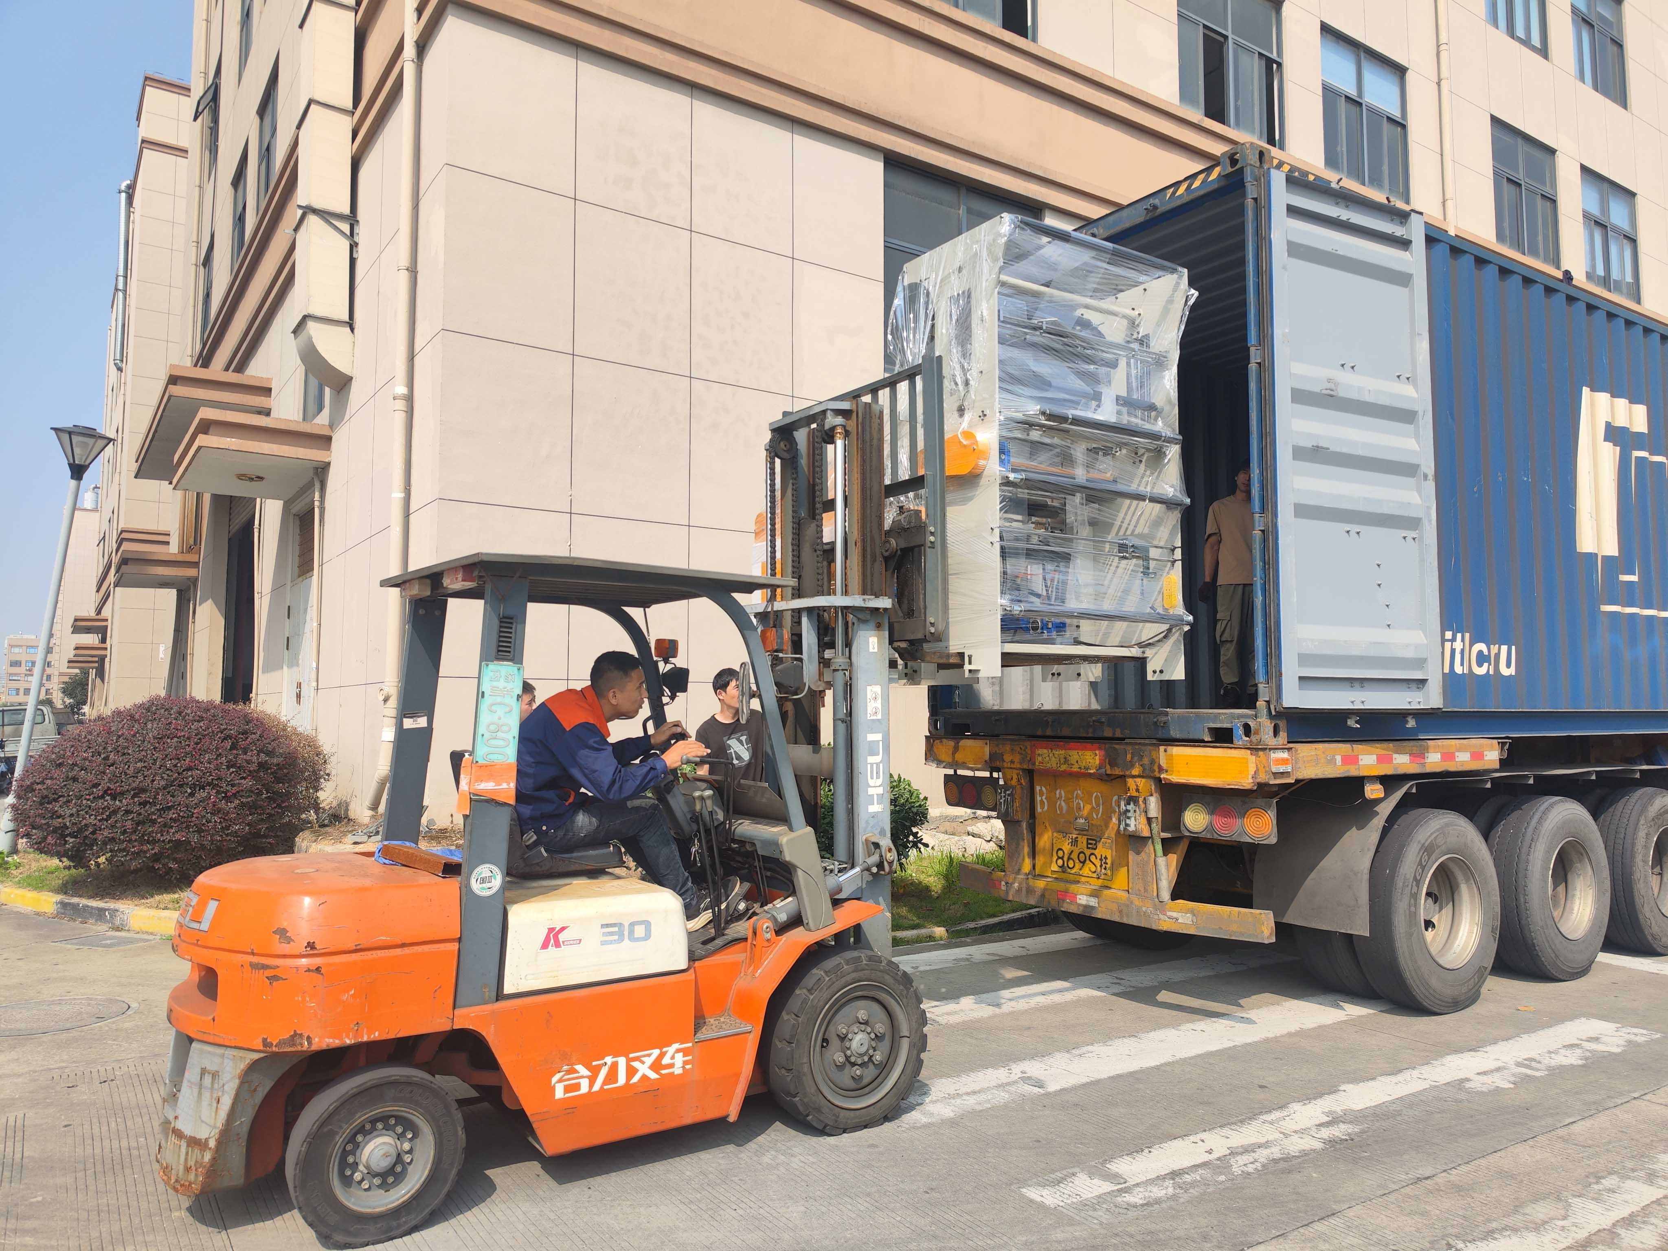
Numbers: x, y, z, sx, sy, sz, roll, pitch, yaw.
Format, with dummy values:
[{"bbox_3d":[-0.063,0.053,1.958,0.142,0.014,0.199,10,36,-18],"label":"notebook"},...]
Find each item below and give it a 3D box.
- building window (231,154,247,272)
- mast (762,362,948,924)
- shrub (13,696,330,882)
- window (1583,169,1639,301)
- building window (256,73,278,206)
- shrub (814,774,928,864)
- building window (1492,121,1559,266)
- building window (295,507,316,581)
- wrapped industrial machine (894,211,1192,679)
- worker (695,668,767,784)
[{"bbox_3d":[-11.671,-8.099,22.702,0.120,2.232,2.200,3,-5,-34],"label":"building window"},{"bbox_3d":[0.031,0.354,5.039,0.420,2.840,1.100,3,-5,-32],"label":"mast"},{"bbox_3d":[-6.245,1.484,10.900,2.650,1.620,2.400,2,-5,-30],"label":"shrub"},{"bbox_3d":[16.079,-8.002,23.888,2.555,2.478,0.120,3,-5,-34],"label":"window"},{"bbox_3d":[-9.775,-8.360,19.942,0.120,2.211,2.187,3,-5,-34],"label":"building window"},{"bbox_3d":[0.349,1.762,10.497,1.050,0.860,0.950,0,-4,2],"label":"shrub"},{"bbox_3d":[13.118,-8.092,21.864,2.511,2.488,0.120,3,-5,-34],"label":"building window"},{"bbox_3d":[-7.048,-1.083,15.452,0.120,0.869,1.350,3,-5,-34],"label":"building window"},{"bbox_3d":[0.889,-0.709,5.461,1.170,1.950,0.920,3,-5,-32],"label":"wrapped industrial machine"},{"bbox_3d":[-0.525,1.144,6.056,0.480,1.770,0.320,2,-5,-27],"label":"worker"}]

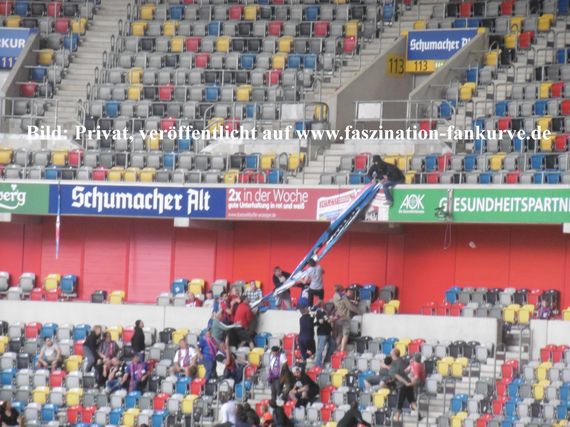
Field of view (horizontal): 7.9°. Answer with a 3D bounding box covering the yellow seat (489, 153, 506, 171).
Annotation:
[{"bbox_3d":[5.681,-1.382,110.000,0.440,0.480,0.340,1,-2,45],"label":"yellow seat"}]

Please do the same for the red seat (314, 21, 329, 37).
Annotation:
[{"bbox_3d":[1.029,-5.215,116.000,0.420,0.480,0.300,1,2,32],"label":"red seat"}]

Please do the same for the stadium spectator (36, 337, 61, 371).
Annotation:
[{"bbox_3d":[-6.207,3.832,108.000,0.580,1.200,0.780,1,2,22],"label":"stadium spectator"}]

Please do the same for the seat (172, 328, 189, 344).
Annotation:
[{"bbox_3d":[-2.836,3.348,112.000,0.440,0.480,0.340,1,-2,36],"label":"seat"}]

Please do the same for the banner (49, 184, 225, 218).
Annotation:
[{"bbox_3d":[-3.950,-0.313,110.200,5.900,0.830,0.080,1,-2,34],"label":"banner"}]

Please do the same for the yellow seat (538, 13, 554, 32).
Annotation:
[{"bbox_3d":[7.156,-5.199,112.600,0.420,0.480,0.300,2,3,41],"label":"yellow seat"}]

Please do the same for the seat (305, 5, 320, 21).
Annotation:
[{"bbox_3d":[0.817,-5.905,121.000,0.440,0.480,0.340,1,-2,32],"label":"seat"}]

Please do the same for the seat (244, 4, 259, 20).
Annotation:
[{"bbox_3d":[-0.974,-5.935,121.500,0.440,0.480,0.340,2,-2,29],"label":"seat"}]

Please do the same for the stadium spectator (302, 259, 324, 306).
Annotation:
[{"bbox_3d":[0.751,2.070,108.500,0.550,1.750,0.500,2,-1,-12],"label":"stadium spectator"}]

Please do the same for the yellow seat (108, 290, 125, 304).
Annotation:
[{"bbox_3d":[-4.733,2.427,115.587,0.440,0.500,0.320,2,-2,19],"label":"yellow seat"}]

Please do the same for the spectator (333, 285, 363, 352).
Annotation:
[{"bbox_3d":[1.562,2.692,104.500,0.600,1.750,0.550,4,-2,-40],"label":"spectator"}]

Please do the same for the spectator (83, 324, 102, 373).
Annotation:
[{"bbox_3d":[-5.025,3.638,107.700,0.700,1.500,0.520,1,-2,30],"label":"spectator"}]

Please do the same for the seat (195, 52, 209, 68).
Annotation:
[{"bbox_3d":[-2.374,-4.350,117.000,0.440,0.470,0.320,1,-2,31],"label":"seat"}]

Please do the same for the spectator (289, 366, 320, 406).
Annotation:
[{"bbox_3d":[0.486,4.314,102.600,0.700,1.150,0.800,2,-2,22],"label":"spectator"}]

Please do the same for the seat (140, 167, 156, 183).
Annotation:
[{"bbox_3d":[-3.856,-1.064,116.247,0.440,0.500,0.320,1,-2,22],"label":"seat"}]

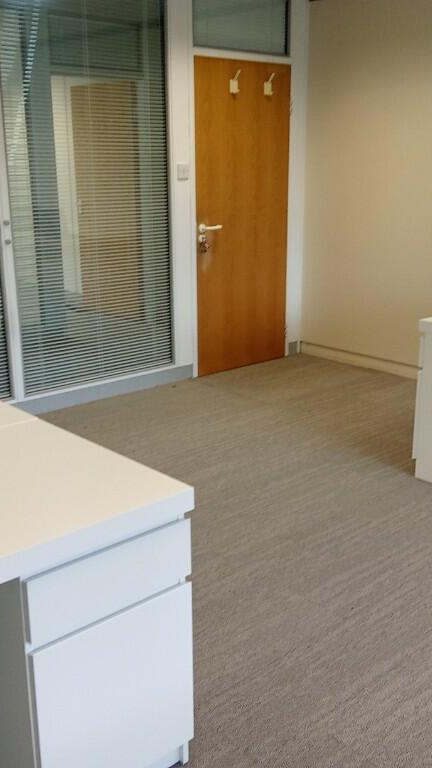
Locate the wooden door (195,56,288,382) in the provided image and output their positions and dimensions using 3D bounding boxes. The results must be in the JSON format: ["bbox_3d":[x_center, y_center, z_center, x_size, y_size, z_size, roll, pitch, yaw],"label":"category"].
[{"bbox_3d":[0.173,-1.081,5.478,0.835,1.979,0.045,-14,21,-40],"label":"wooden door"}]

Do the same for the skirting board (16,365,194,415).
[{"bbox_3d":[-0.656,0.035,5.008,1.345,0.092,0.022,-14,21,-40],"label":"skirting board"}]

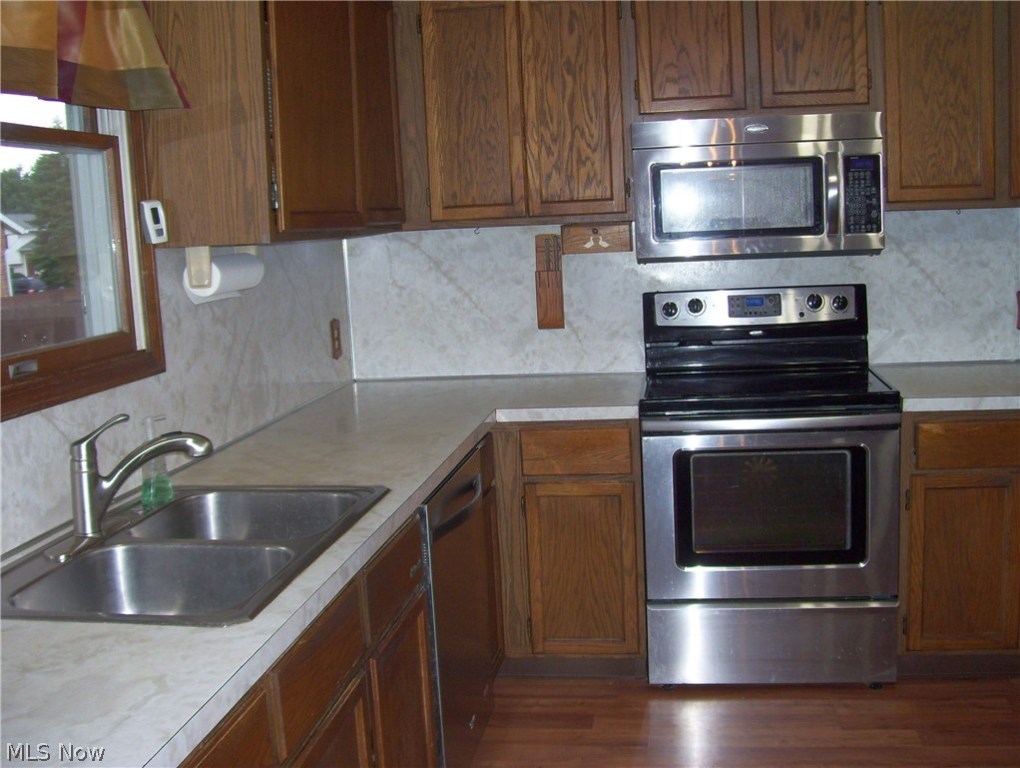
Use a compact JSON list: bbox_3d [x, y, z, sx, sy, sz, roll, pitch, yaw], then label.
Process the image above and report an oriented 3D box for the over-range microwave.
[{"bbox_3d":[0.793,-0.631,3.466,0.759,0.431,0.410,-2,8,9],"label":"over-range microwave"}]

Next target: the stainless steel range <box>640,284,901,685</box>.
[{"bbox_3d":[0.824,0.302,3.470,0.759,1.200,0.660,-2,8,9],"label":"stainless steel range"}]

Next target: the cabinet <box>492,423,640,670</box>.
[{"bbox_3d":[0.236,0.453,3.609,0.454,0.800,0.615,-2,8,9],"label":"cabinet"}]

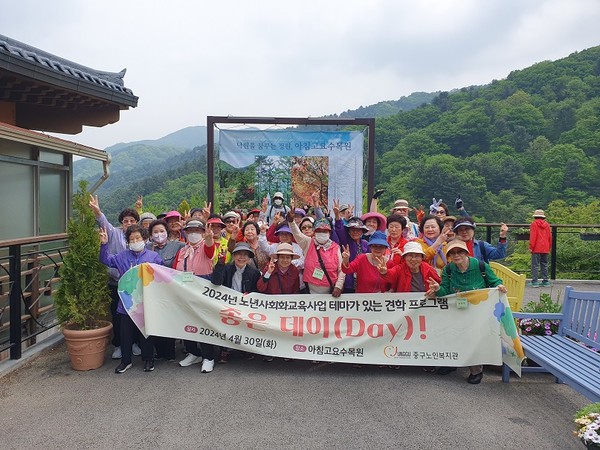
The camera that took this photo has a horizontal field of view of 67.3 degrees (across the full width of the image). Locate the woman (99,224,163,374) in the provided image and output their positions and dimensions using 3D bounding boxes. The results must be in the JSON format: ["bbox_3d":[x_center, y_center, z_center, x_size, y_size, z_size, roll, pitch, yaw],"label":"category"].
[{"bbox_3d":[-1.712,0.704,4.553,0.620,1.480,0.450,0,2,-6],"label":"woman"}]

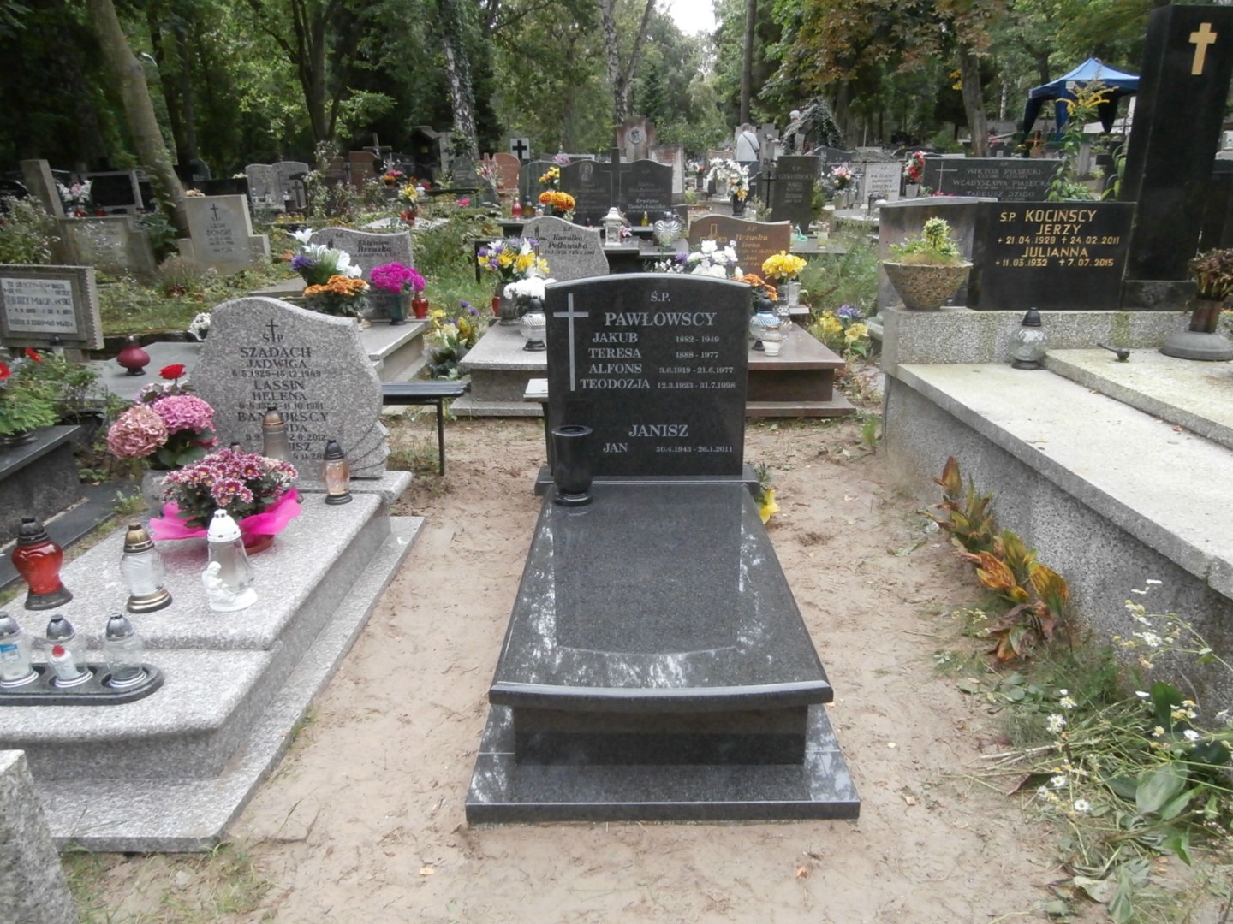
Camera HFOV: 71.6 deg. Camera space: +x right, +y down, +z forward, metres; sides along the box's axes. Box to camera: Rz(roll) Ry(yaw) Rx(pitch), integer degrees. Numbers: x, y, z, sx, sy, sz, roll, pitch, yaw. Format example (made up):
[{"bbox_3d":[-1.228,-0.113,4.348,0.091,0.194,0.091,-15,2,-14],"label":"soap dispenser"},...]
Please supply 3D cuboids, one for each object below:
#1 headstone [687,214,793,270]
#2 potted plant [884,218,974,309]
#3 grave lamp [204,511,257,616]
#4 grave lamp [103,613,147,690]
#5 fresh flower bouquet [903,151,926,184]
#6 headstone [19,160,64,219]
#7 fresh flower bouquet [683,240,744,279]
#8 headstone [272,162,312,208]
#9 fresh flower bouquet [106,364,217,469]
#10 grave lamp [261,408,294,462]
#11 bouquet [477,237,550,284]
[{"bbox_3d":[1.006,-1.692,7.000,0.870,0.720,0.100,0,17,1],"label":"headstone"},{"bbox_3d":[1.585,-1.030,4.403,0.470,0.480,0.450,0,18,0],"label":"potted plant"},{"bbox_3d":[-1.232,0.296,2.699,0.162,0.304,0.157,4,18,14],"label":"grave lamp"},{"bbox_3d":[-1.257,0.470,2.163,0.095,0.190,0.095,0,17,1],"label":"grave lamp"},{"bbox_3d":[3.930,-3.886,11.270,0.304,0.421,0.274,0,18,1],"label":"fresh flower bouquet"},{"bbox_3d":[-6.302,-2.958,9.408,0.294,0.717,0.167,0,18,1],"label":"headstone"},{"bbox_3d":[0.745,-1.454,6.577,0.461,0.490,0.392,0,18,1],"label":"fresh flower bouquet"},{"bbox_3d":[-5.307,-4.507,13.963,0.588,0.775,0.127,0,18,1],"label":"headstone"},{"bbox_3d":[-1.627,-0.172,3.080,0.370,0.350,0.330,0,18,0],"label":"fresh flower bouquet"},{"bbox_3d":[-1.339,-0.042,3.339,0.120,0.290,0.120,0,17,1],"label":"grave lamp"},{"bbox_3d":[-0.797,-1.579,6.692,0.540,0.360,0.420,0,18,0],"label":"bouquet"}]

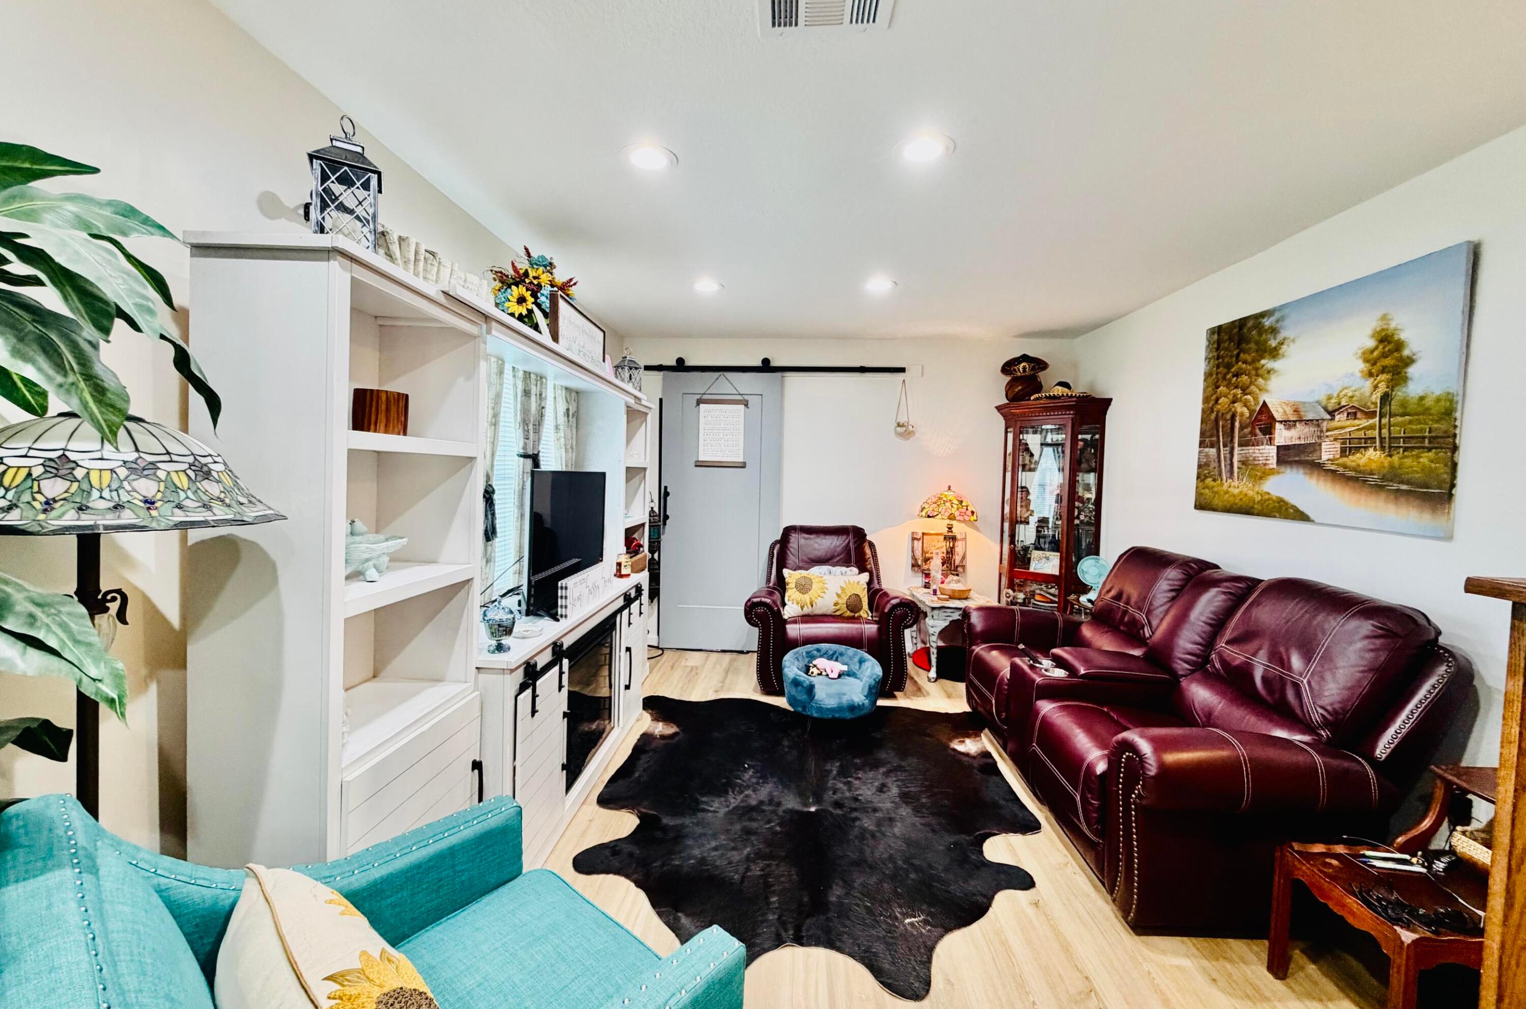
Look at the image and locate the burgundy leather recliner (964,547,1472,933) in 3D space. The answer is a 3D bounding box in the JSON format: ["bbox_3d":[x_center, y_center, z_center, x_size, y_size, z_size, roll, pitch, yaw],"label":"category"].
[{"bbox_3d":[1.663,0.768,2.783,1.020,1.030,1.980,1,2,2],"label":"burgundy leather recliner"}]

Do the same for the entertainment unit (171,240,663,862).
[{"bbox_3d":[-0.921,0.298,2.728,0.450,1.850,2.950,1,2,2],"label":"entertainment unit"}]

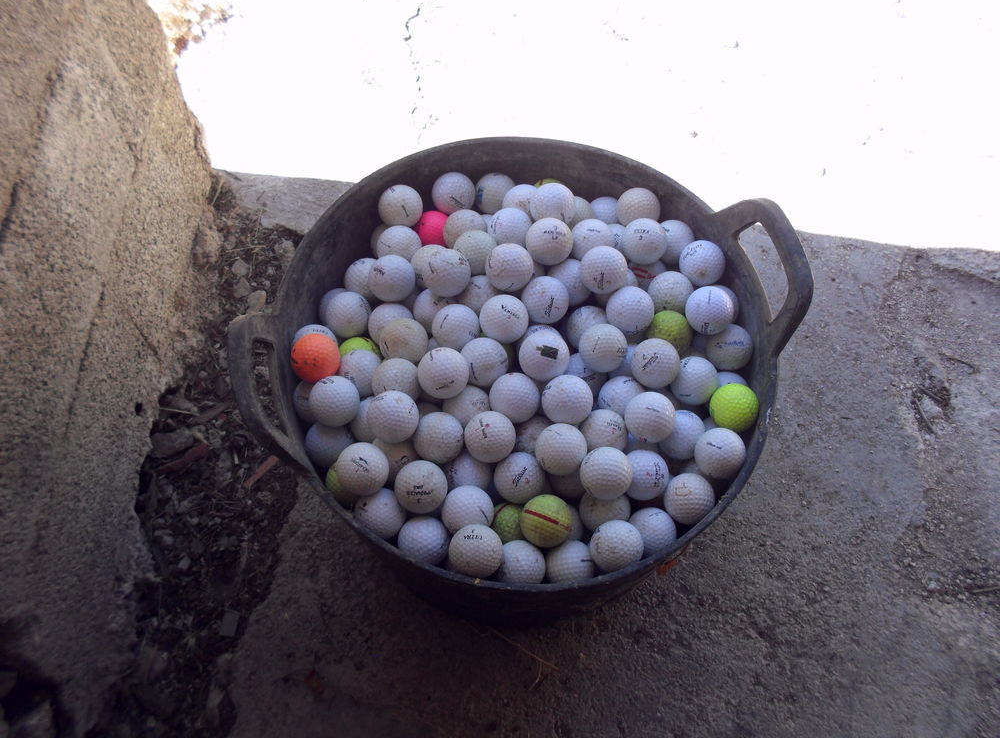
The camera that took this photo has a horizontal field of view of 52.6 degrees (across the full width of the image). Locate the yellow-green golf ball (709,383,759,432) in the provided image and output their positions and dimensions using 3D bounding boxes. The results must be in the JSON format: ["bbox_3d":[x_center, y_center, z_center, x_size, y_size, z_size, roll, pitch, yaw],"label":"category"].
[{"bbox_3d":[0.210,0.034,0.906,0.043,0.043,0.043,5,64,0],"label":"yellow-green golf ball"}]

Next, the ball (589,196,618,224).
[{"bbox_3d":[0.105,-0.148,0.997,0.043,0.043,0.043,0,59,0],"label":"ball"}]

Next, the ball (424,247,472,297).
[{"bbox_3d":[-0.047,-0.085,0.895,0.043,0.043,0.043,1,65,-3],"label":"ball"}]

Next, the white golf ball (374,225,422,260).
[{"bbox_3d":[-0.095,-0.114,0.953,0.043,0.043,0.043,0,59,0],"label":"white golf ball"}]

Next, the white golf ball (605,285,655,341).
[{"bbox_3d":[0.118,-0.053,0.911,0.043,0.043,0.043,0,59,0],"label":"white golf ball"}]

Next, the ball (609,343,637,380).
[{"bbox_3d":[0.121,0.000,0.936,0.043,0.043,0.043,2,64,-4],"label":"ball"}]

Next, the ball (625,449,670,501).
[{"bbox_3d":[0.122,0.090,0.861,0.043,0.043,0.043,1,64,-2],"label":"ball"}]

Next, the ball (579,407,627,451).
[{"bbox_3d":[0.089,0.056,0.872,0.043,0.043,0.043,0,62,-1],"label":"ball"}]

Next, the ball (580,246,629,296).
[{"bbox_3d":[0.093,-0.089,0.906,0.043,0.043,0.043,1,65,-3],"label":"ball"}]

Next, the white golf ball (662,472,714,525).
[{"bbox_3d":[0.160,0.110,0.855,0.043,0.043,0.043,2,64,-3],"label":"white golf ball"}]

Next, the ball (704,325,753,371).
[{"bbox_3d":[0.213,-0.020,0.940,0.043,0.043,0.043,1,65,-3],"label":"ball"}]

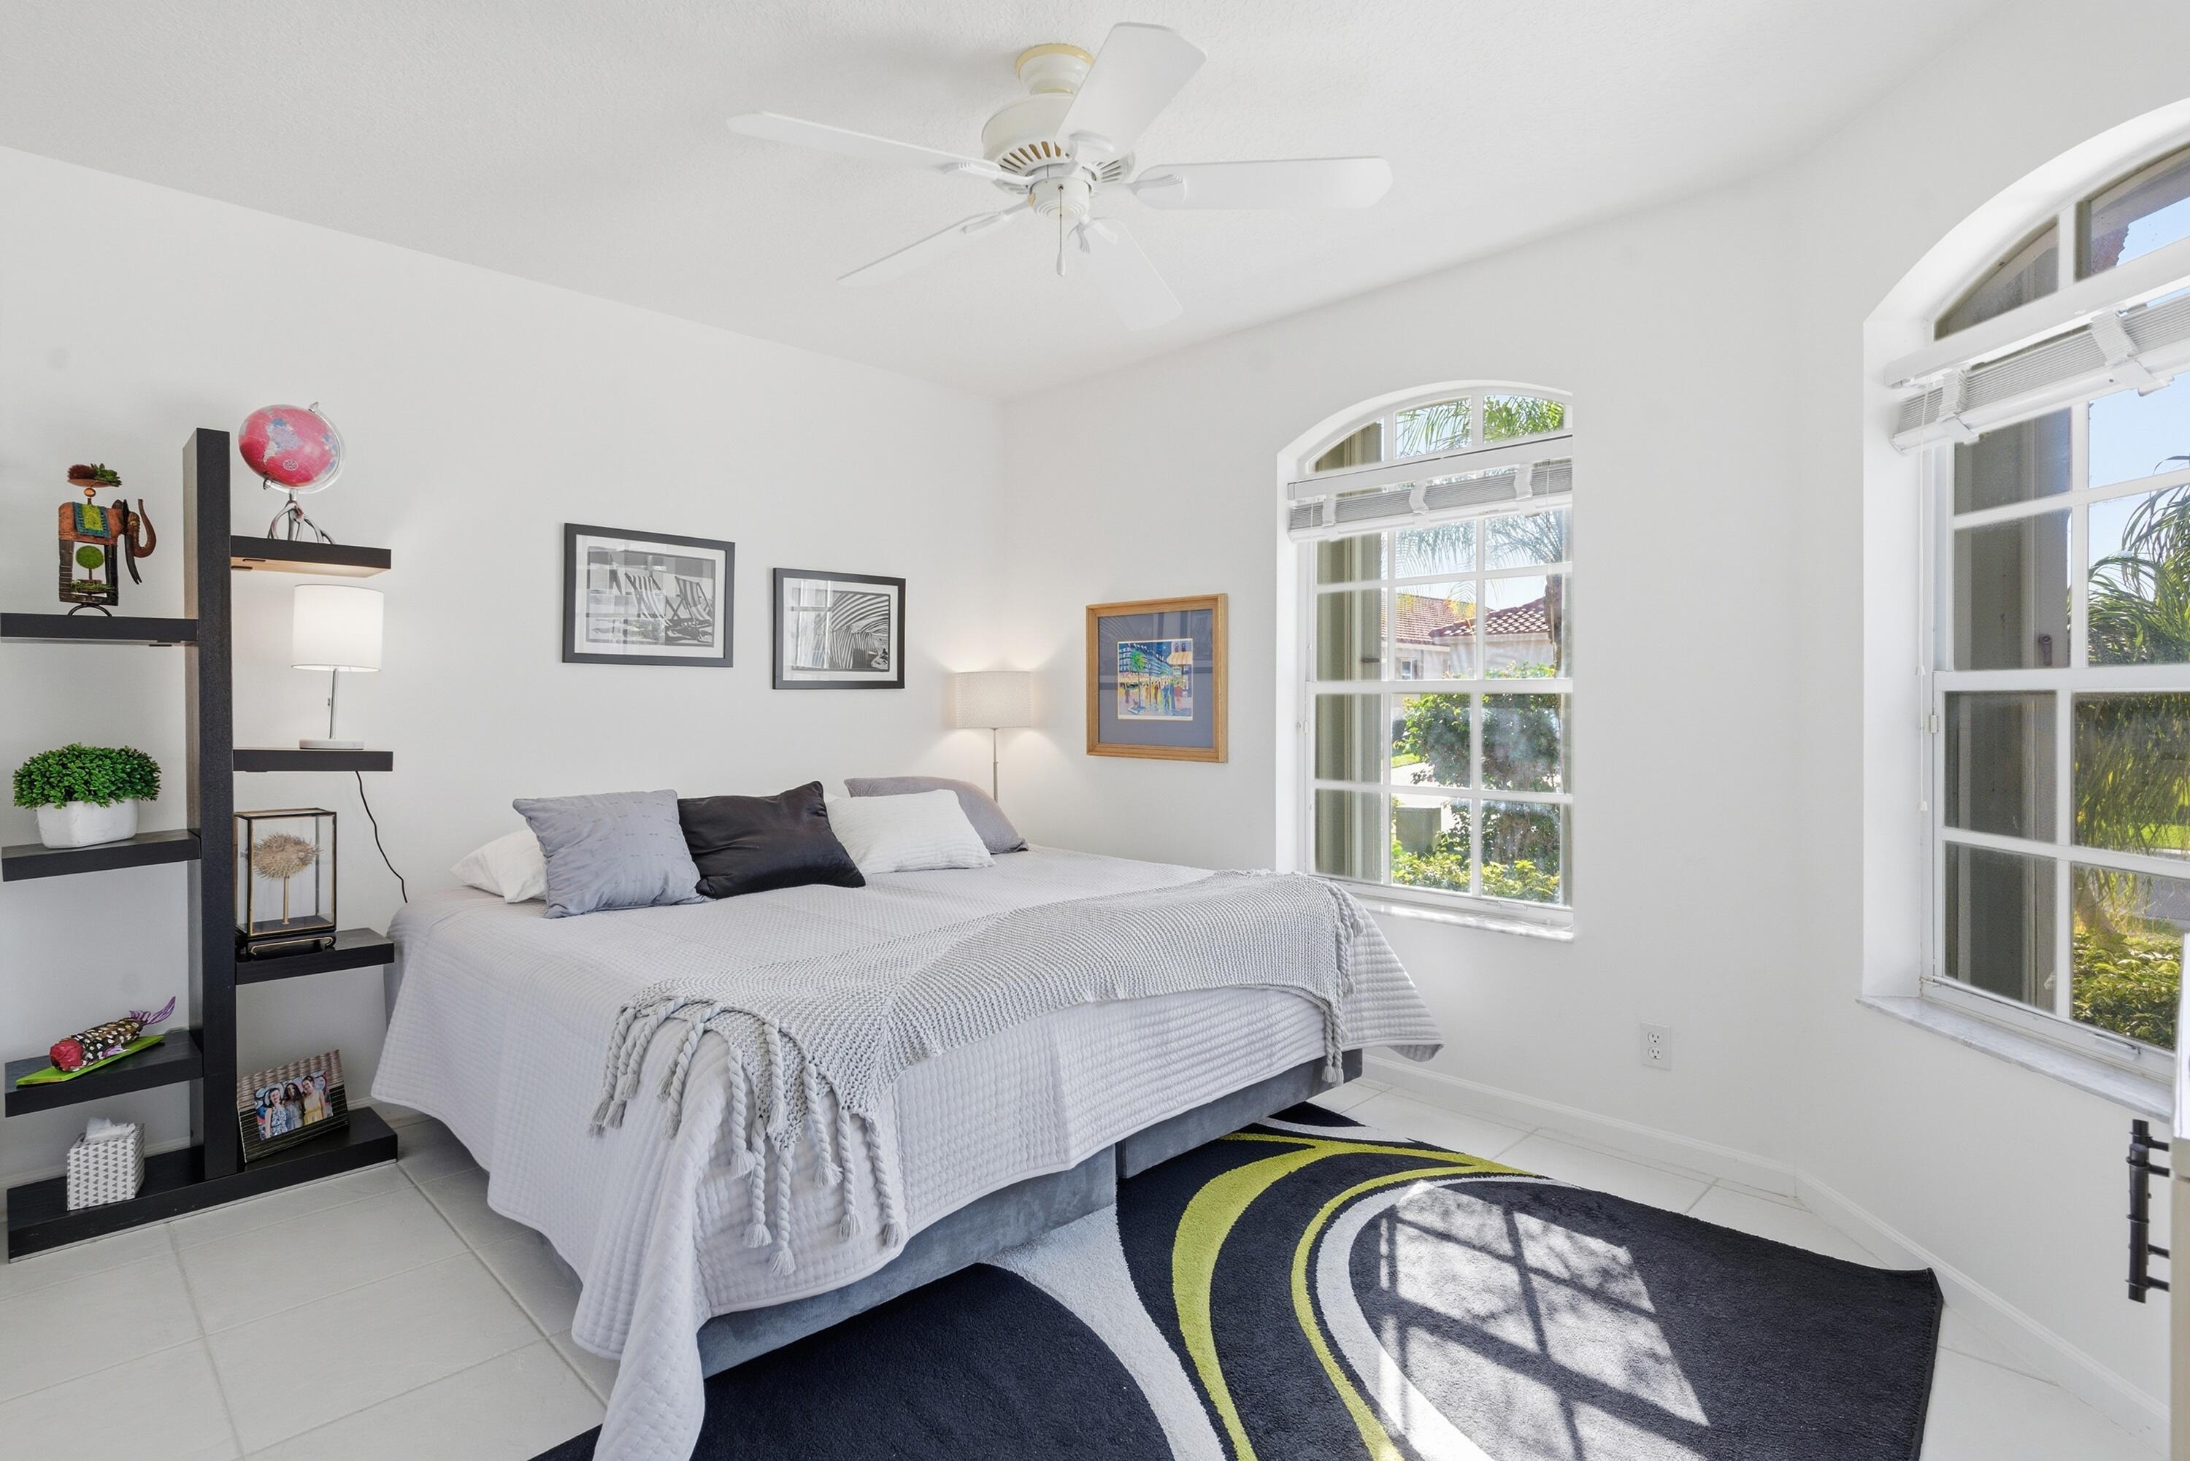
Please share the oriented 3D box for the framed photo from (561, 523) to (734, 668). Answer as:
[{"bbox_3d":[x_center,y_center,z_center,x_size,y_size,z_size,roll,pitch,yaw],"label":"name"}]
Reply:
[{"bbox_3d":[-1.469,-0.440,3.455,0.559,0.445,0.028,-1,1,-44],"label":"framed photo"}]

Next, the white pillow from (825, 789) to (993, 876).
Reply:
[{"bbox_3d":[-0.630,0.290,3.490,0.510,0.140,0.370,-1,43,-37],"label":"white pillow"}]

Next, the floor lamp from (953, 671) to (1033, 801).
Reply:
[{"bbox_3d":[-0.404,0.416,4.100,0.315,1.310,0.315,-1,1,-44],"label":"floor lamp"}]

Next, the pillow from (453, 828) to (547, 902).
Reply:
[{"bbox_3d":[-1.503,0.373,3.092,0.640,0.190,0.420,-1,1,-44],"label":"pillow"}]

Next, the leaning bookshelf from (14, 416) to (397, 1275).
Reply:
[{"bbox_3d":[-2.152,0.205,2.541,0.690,1.830,0.280,-1,1,-44],"label":"leaning bookshelf"}]

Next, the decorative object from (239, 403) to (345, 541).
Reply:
[{"bbox_3d":[-2.054,-0.653,2.645,0.240,0.370,0.230,-1,1,-44],"label":"decorative object"}]

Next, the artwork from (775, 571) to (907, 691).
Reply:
[{"bbox_3d":[-0.955,-0.378,3.950,0.565,0.445,0.028,-1,1,-44],"label":"artwork"}]

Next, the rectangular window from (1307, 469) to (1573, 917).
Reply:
[{"bbox_3d":[1.043,-0.105,3.260,0.920,1.290,0.080,1,1,44],"label":"rectangular window"}]

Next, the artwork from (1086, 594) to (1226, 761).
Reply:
[{"bbox_3d":[0.219,-0.190,3.851,0.655,0.595,0.045,1,1,44],"label":"artwork"}]

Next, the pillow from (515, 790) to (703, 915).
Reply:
[{"bbox_3d":[-1.335,0.320,2.860,0.450,0.150,0.430,-1,45,-37],"label":"pillow"}]

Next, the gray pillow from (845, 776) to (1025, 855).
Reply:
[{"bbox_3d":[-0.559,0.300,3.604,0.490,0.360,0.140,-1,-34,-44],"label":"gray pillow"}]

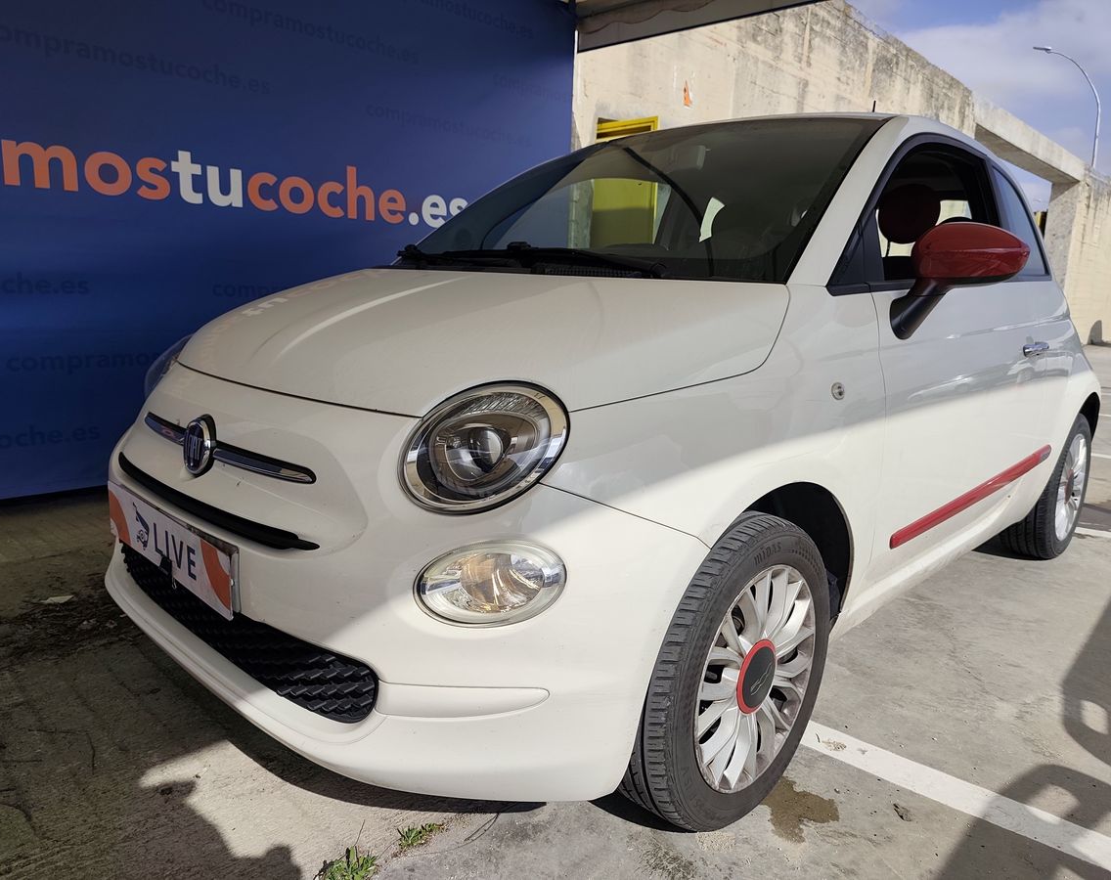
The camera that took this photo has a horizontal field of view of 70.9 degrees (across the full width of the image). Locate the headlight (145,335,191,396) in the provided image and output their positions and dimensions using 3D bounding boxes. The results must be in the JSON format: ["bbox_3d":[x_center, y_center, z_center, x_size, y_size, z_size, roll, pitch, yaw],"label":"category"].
[{"bbox_3d":[-0.927,-0.172,1.906,0.140,0.210,0.230,-3,13,-28],"label":"headlight"}]

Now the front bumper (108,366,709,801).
[{"bbox_3d":[-0.512,0.171,1.588,0.520,0.600,1.600,-9,16,-44],"label":"front bumper"}]

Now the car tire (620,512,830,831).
[{"bbox_3d":[0.308,0.419,1.474,0.190,0.578,0.580,11,14,43],"label":"car tire"}]

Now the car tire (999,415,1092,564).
[{"bbox_3d":[1.935,0.172,3.078,0.580,0.578,0.190,-9,14,-44],"label":"car tire"}]

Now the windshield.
[{"bbox_3d":[0.189,-0.673,2.097,1.340,0.160,0.940,14,46,44],"label":"windshield"}]

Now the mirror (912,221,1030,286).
[{"bbox_3d":[0.845,-0.380,1.608,0.130,0.130,0.220,-9,16,-44],"label":"mirror"}]

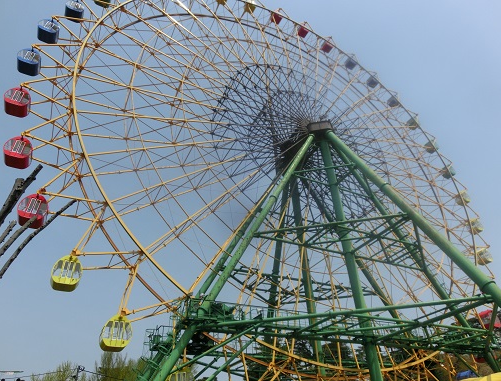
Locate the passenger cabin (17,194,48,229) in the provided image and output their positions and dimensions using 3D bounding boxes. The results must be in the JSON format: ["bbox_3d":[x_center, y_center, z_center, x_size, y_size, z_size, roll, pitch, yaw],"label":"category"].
[{"bbox_3d":[-14.546,1.374,24.658,1.710,1.910,1.268,14,-40,-23],"label":"passenger cabin"}]

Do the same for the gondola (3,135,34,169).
[{"bbox_3d":[-16.720,-2.737,26.407,1.710,1.910,1.268,14,-40,-23],"label":"gondola"}]

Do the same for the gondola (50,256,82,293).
[{"bbox_3d":[-11.736,5.292,23.463,1.710,1.910,1.268,14,-40,-23],"label":"gondola"}]

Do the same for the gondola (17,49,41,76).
[{"bbox_3d":[-18.913,-11.032,31.342,1.710,1.910,1.268,14,-40,-23],"label":"gondola"}]

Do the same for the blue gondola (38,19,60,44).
[{"bbox_3d":[-18.867,-14.965,34.377,1.710,1.910,1.268,14,-40,-23],"label":"blue gondola"}]

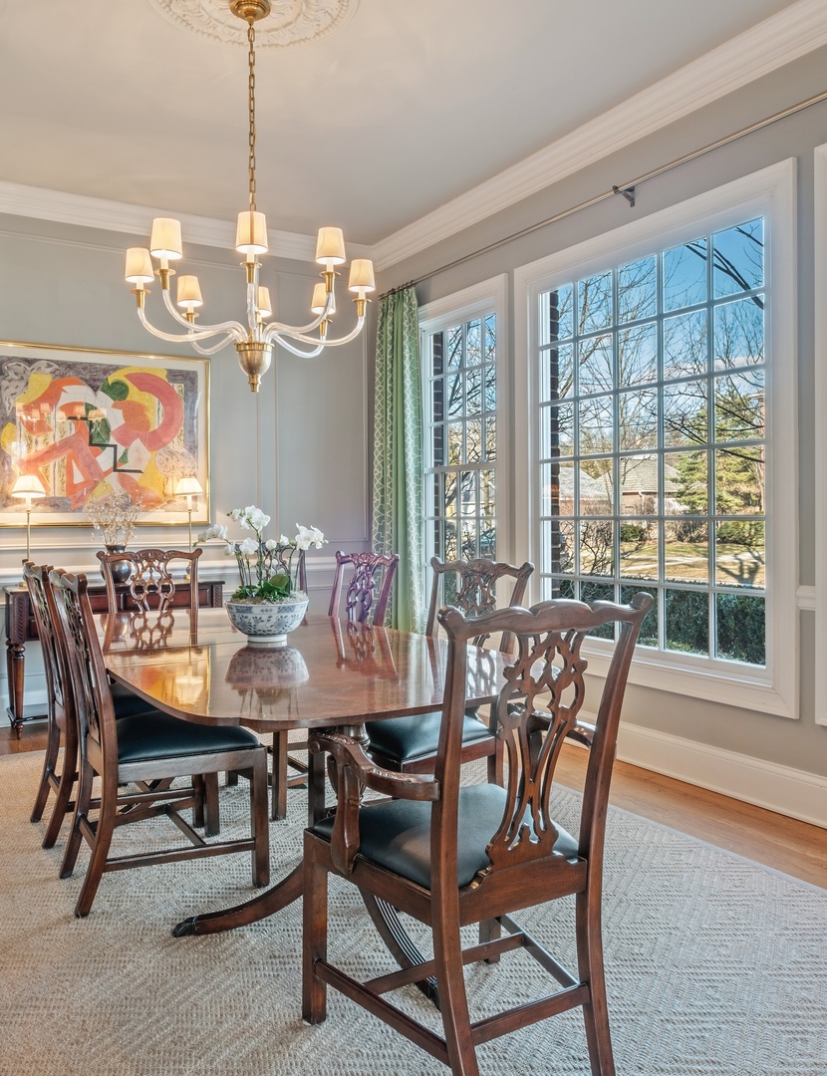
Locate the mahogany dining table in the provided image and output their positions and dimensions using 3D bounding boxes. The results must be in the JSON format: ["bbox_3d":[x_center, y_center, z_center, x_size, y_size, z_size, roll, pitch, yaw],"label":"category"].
[{"bbox_3d":[-0.577,0.755,2.829,1.198,0.742,2.416,-1,1,-35],"label":"mahogany dining table"}]

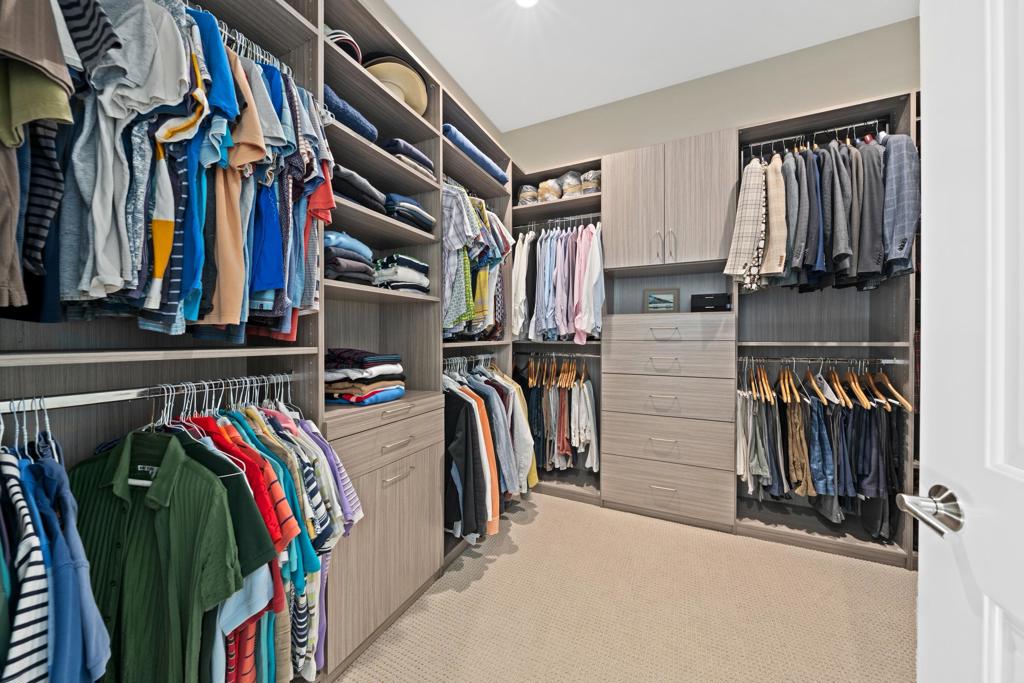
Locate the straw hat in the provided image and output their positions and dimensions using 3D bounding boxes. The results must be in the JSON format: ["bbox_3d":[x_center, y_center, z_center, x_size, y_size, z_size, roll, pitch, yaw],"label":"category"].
[{"bbox_3d":[-0.554,-1.101,1.527,0.330,0.120,0.320,-32,-18,18],"label":"straw hat"}]

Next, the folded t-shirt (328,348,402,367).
[{"bbox_3d":[-0.648,0.066,1.475,0.260,0.070,0.225,0,0,25],"label":"folded t-shirt"}]

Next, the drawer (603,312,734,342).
[{"bbox_3d":[1.032,-0.088,2.312,0.761,0.167,0.360,0,0,25],"label":"drawer"}]

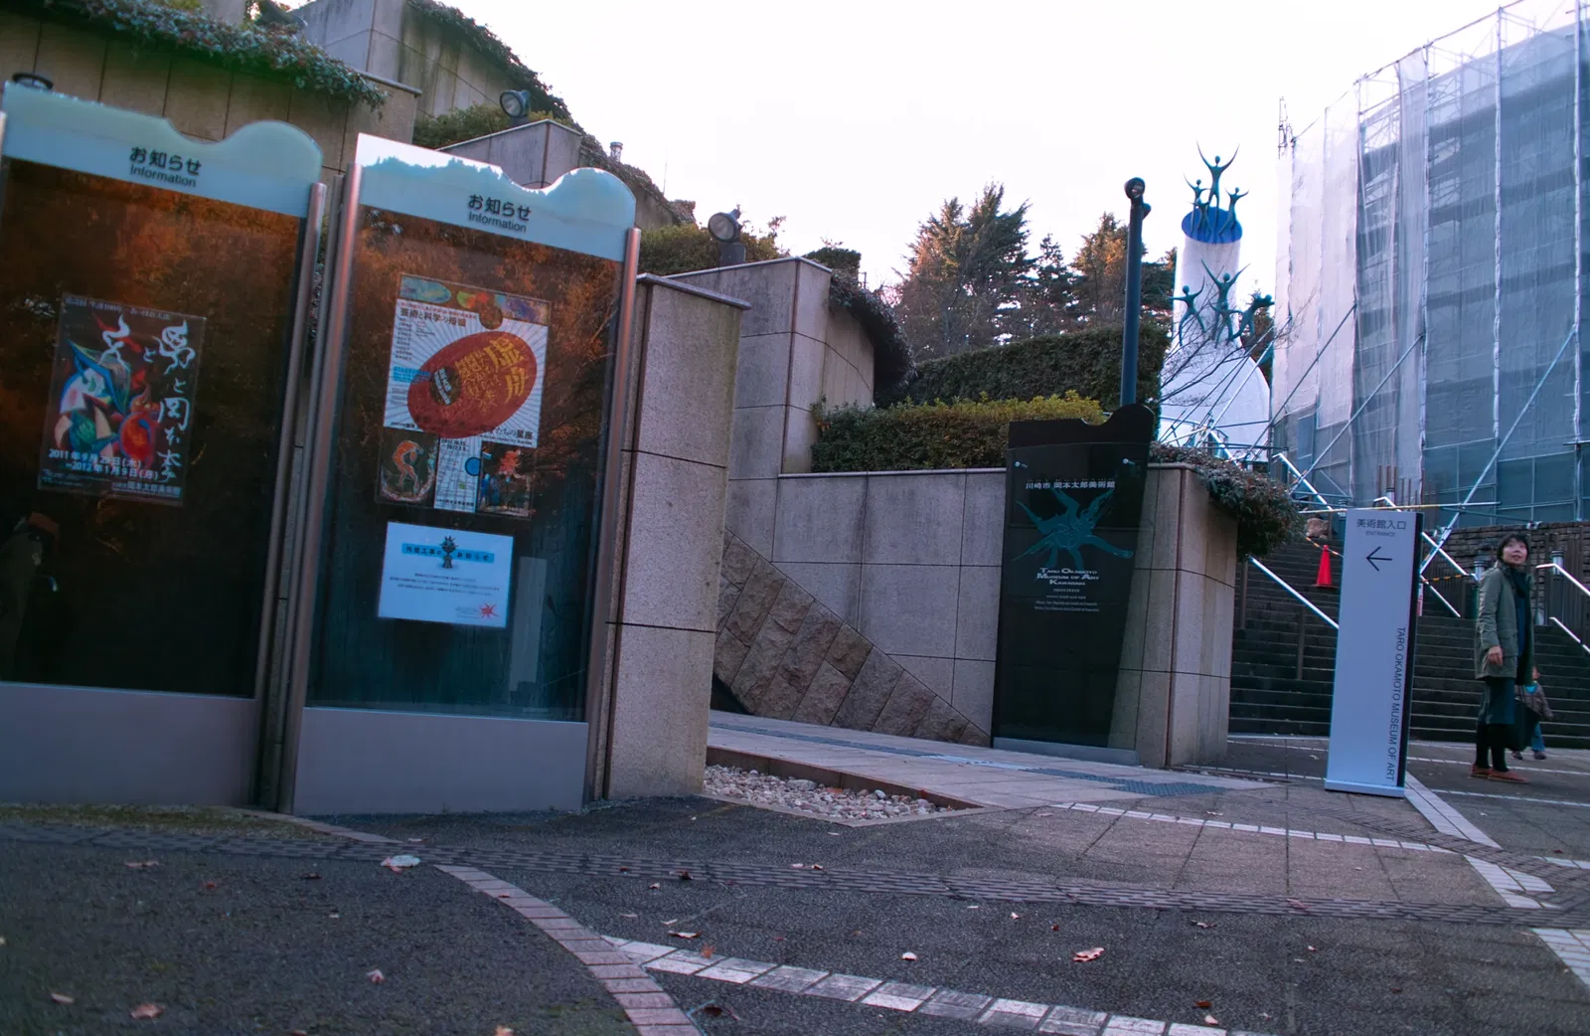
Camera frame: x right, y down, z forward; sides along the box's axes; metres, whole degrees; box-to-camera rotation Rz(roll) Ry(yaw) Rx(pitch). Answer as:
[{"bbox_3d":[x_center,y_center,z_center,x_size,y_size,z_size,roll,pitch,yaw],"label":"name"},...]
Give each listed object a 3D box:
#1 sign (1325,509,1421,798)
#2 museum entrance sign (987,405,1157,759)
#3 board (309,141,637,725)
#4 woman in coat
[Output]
[{"bbox_3d":[3.089,0.715,9.618,0.396,1.497,0.200,3,-6,26],"label":"sign"},{"bbox_3d":[1.674,0.382,10.783,0.985,2.076,0.120,0,-7,40],"label":"museum entrance sign"},{"bbox_3d":[-1.037,-0.193,5.849,1.009,1.890,0.150,8,-7,-31],"label":"board"},{"bbox_3d":[4.510,0.865,11.527,0.450,1.580,0.320,8,-7,-37],"label":"woman in coat"}]

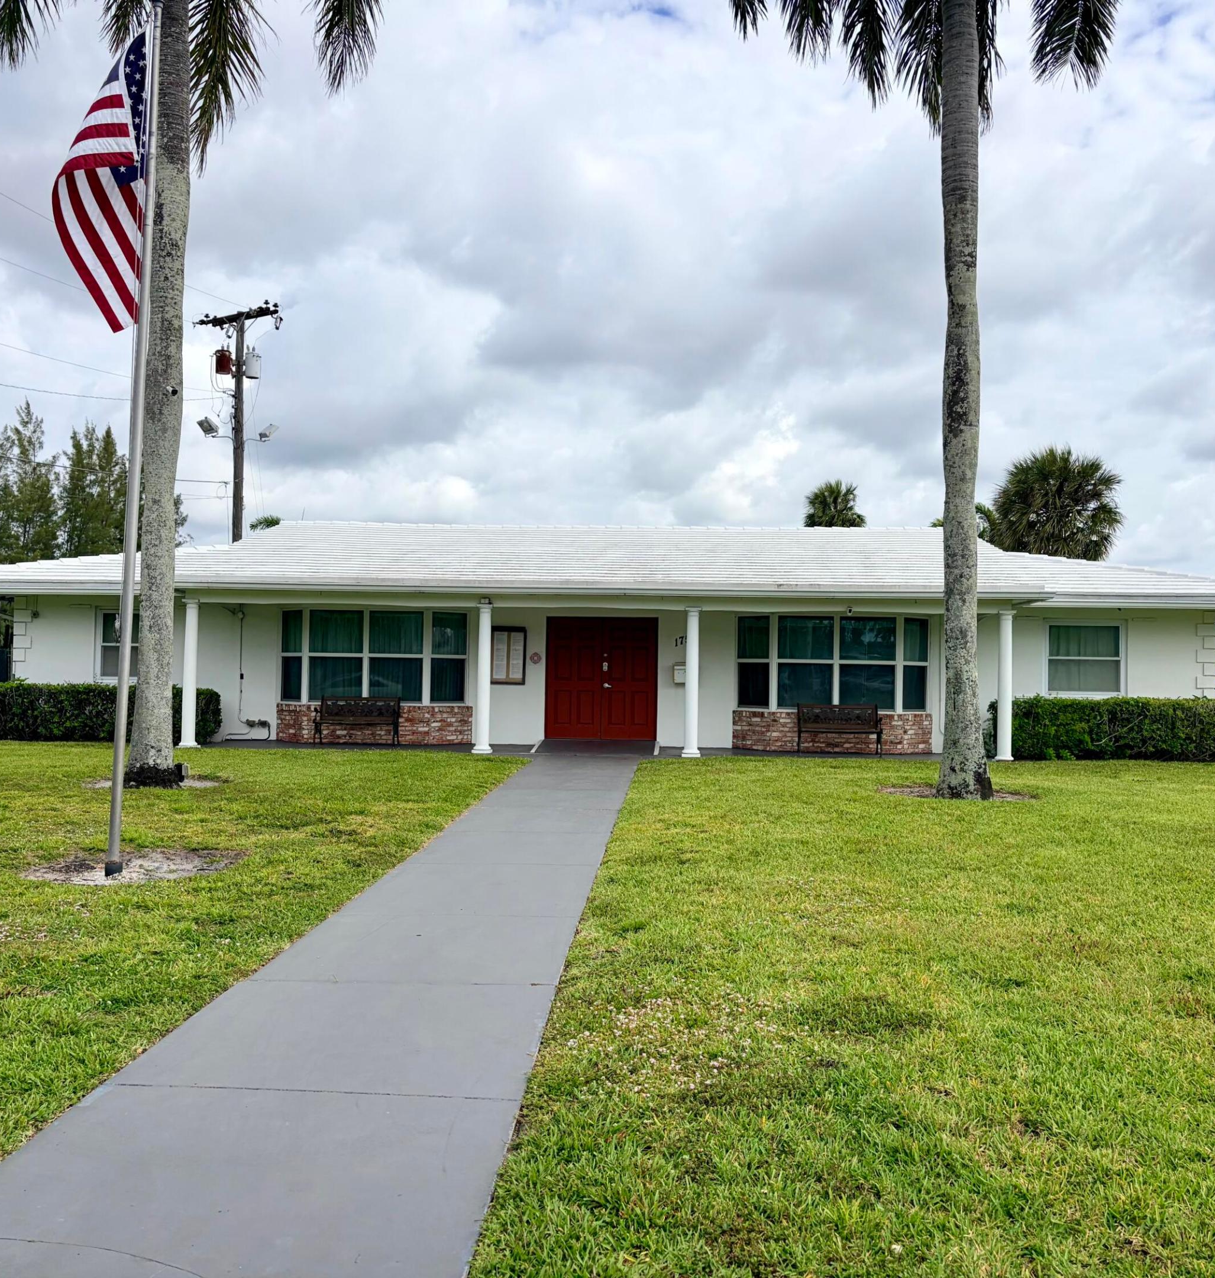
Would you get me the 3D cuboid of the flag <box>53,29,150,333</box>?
[{"bbox_3d":[-3.500,-3.170,8.850,0.680,2.100,0.400,1,-1,0],"label":"flag"}]

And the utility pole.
[{"bbox_3d":[-9.400,-3.380,32.500,2.450,10.500,0.900,0,-1,26],"label":"utility pole"}]

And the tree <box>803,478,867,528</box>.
[{"bbox_3d":[10.260,-2.260,58.000,3.000,9.900,3.000,1,-1,0],"label":"tree"}]

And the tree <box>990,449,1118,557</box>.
[{"bbox_3d":[12.550,-1.560,36.000,3.800,7.700,3.800,1,-1,0],"label":"tree"}]

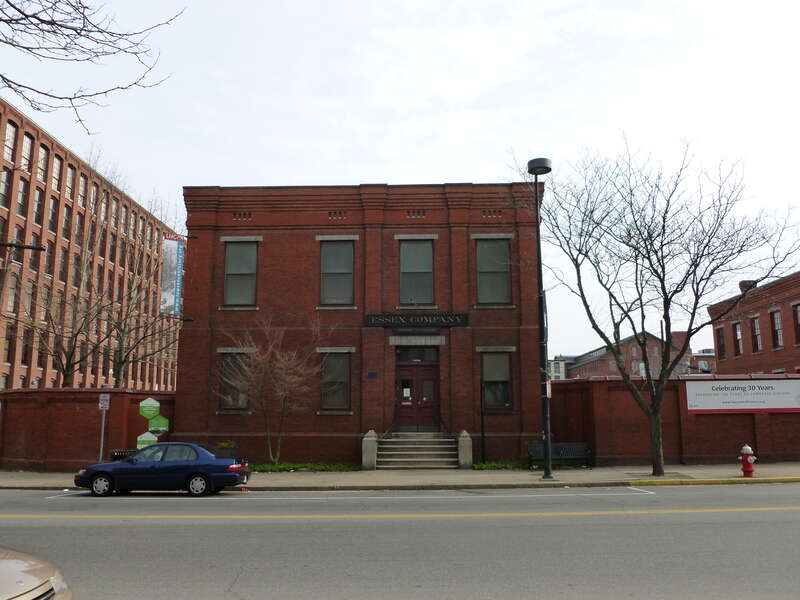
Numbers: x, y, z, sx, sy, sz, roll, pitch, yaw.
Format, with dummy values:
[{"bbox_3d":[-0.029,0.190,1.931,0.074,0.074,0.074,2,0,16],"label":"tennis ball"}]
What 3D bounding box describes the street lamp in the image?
[{"bbox_3d":[4.294,0.457,19.044,0.720,9.400,0.800,0,-10,1],"label":"street lamp"}]

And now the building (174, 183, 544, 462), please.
[{"bbox_3d":[-1.268,1.696,29.159,13.000,10.150,12.000,0,-10,1],"label":"building"}]

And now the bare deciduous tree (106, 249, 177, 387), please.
[{"bbox_3d":[-15.790,2.085,38.499,5.200,12.200,5.200,0,-10,1],"label":"bare deciduous tree"}]

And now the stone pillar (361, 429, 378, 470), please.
[{"bbox_3d":[-0.950,4.925,21.334,0.460,1.280,0.460,0,-10,1],"label":"stone pillar"}]

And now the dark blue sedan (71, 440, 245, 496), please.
[{"bbox_3d":[-6.263,4.466,17.409,4.370,1.370,1.690,0,-10,0],"label":"dark blue sedan"}]

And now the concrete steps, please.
[{"bbox_3d":[0.609,5.121,22.001,2.650,1.050,1.750,0,-10,1],"label":"concrete steps"}]

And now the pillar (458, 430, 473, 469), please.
[{"bbox_3d":[2.142,4.889,21.334,0.460,1.280,0.460,0,-10,1],"label":"pillar"}]

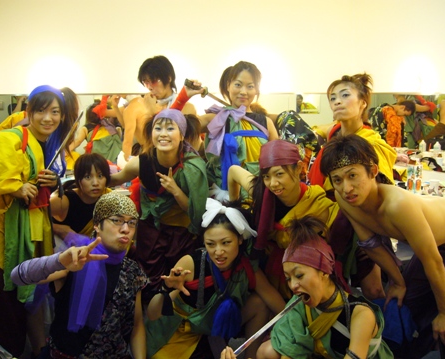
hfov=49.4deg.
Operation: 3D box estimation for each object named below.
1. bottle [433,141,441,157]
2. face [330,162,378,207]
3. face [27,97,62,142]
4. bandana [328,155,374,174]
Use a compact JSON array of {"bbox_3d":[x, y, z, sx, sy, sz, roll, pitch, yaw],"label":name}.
[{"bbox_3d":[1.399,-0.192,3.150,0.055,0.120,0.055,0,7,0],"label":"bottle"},{"bbox_3d":[0.497,0.019,1.850,0.155,0.190,0.150,-18,3,32],"label":"face"},{"bbox_3d":[-0.779,-0.263,2.120,0.150,0.190,0.140,5,3,-18],"label":"face"},{"bbox_3d":[0.494,-0.058,1.870,0.170,0.070,0.150,-16,3,32],"label":"bandana"}]

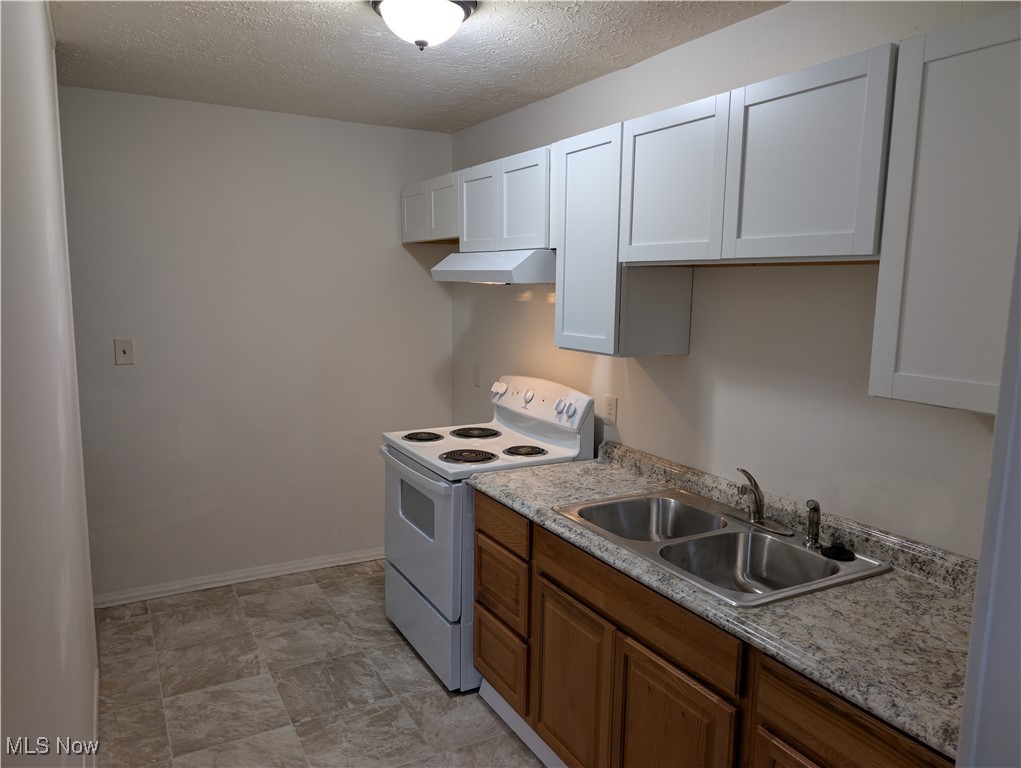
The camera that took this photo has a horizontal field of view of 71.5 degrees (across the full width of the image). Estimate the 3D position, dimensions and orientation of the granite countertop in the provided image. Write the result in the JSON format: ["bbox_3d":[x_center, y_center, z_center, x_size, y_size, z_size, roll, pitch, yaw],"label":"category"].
[{"bbox_3d":[0.569,0.428,2.051,0.638,0.118,1.828,-4,9,-29],"label":"granite countertop"}]

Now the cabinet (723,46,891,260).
[{"bbox_3d":[0.832,-0.529,1.781,0.330,0.448,0.452,-4,9,-29],"label":"cabinet"}]

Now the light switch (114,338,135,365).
[{"bbox_3d":[-1.846,-0.154,3.391,0.076,0.120,0.010,-4,9,-29],"label":"light switch"}]

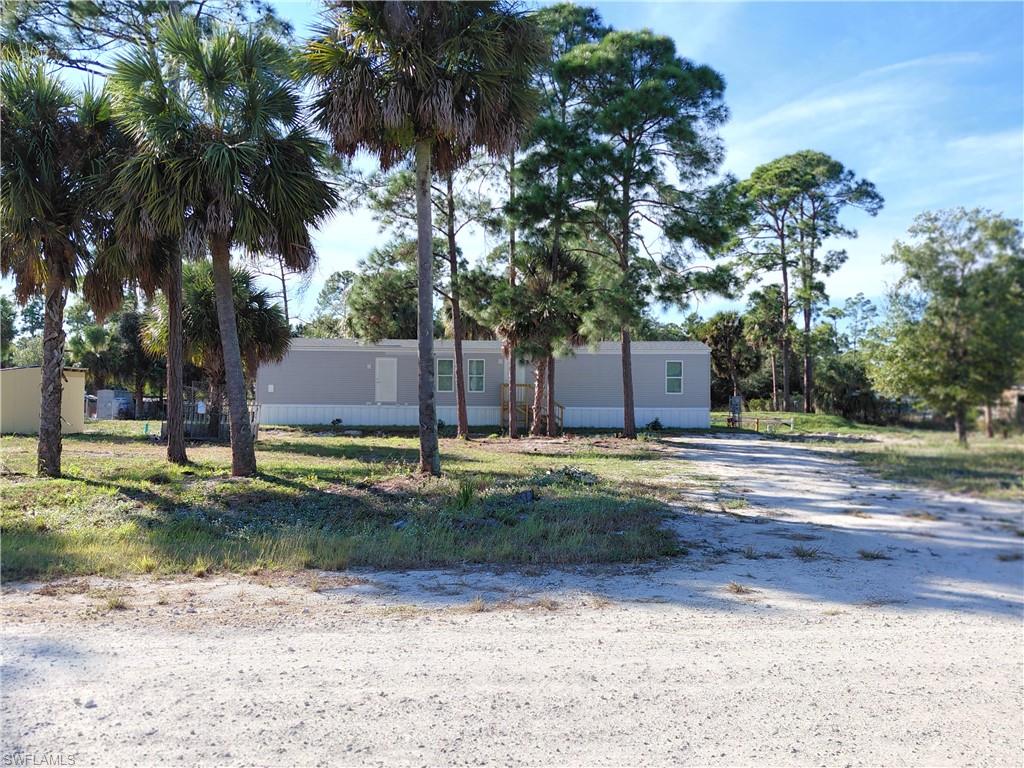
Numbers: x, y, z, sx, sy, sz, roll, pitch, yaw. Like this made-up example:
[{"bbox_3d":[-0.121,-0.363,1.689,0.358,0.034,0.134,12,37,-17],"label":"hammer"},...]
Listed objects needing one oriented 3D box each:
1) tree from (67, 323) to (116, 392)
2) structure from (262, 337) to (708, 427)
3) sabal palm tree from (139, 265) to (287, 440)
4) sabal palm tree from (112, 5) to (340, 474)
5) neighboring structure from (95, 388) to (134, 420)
[{"bbox_3d":[-24.451,-0.843,43.000,2.900,5.400,2.900,0,0,0],"label":"tree"},{"bbox_3d":[-1.220,-0.090,36.000,20.600,4.100,4.700,0,0,0],"label":"structure"},{"bbox_3d":[-10.144,-1.180,25.300,4.900,6.100,4.800,0,0,0],"label":"sabal palm tree"},{"bbox_3d":[-5.598,-2.678,14.300,4.300,8.800,4.200,0,0,0],"label":"sabal palm tree"},{"bbox_3d":[-21.662,1.117,40.300,2.200,1.750,2.200,0,0,0],"label":"neighboring structure"}]

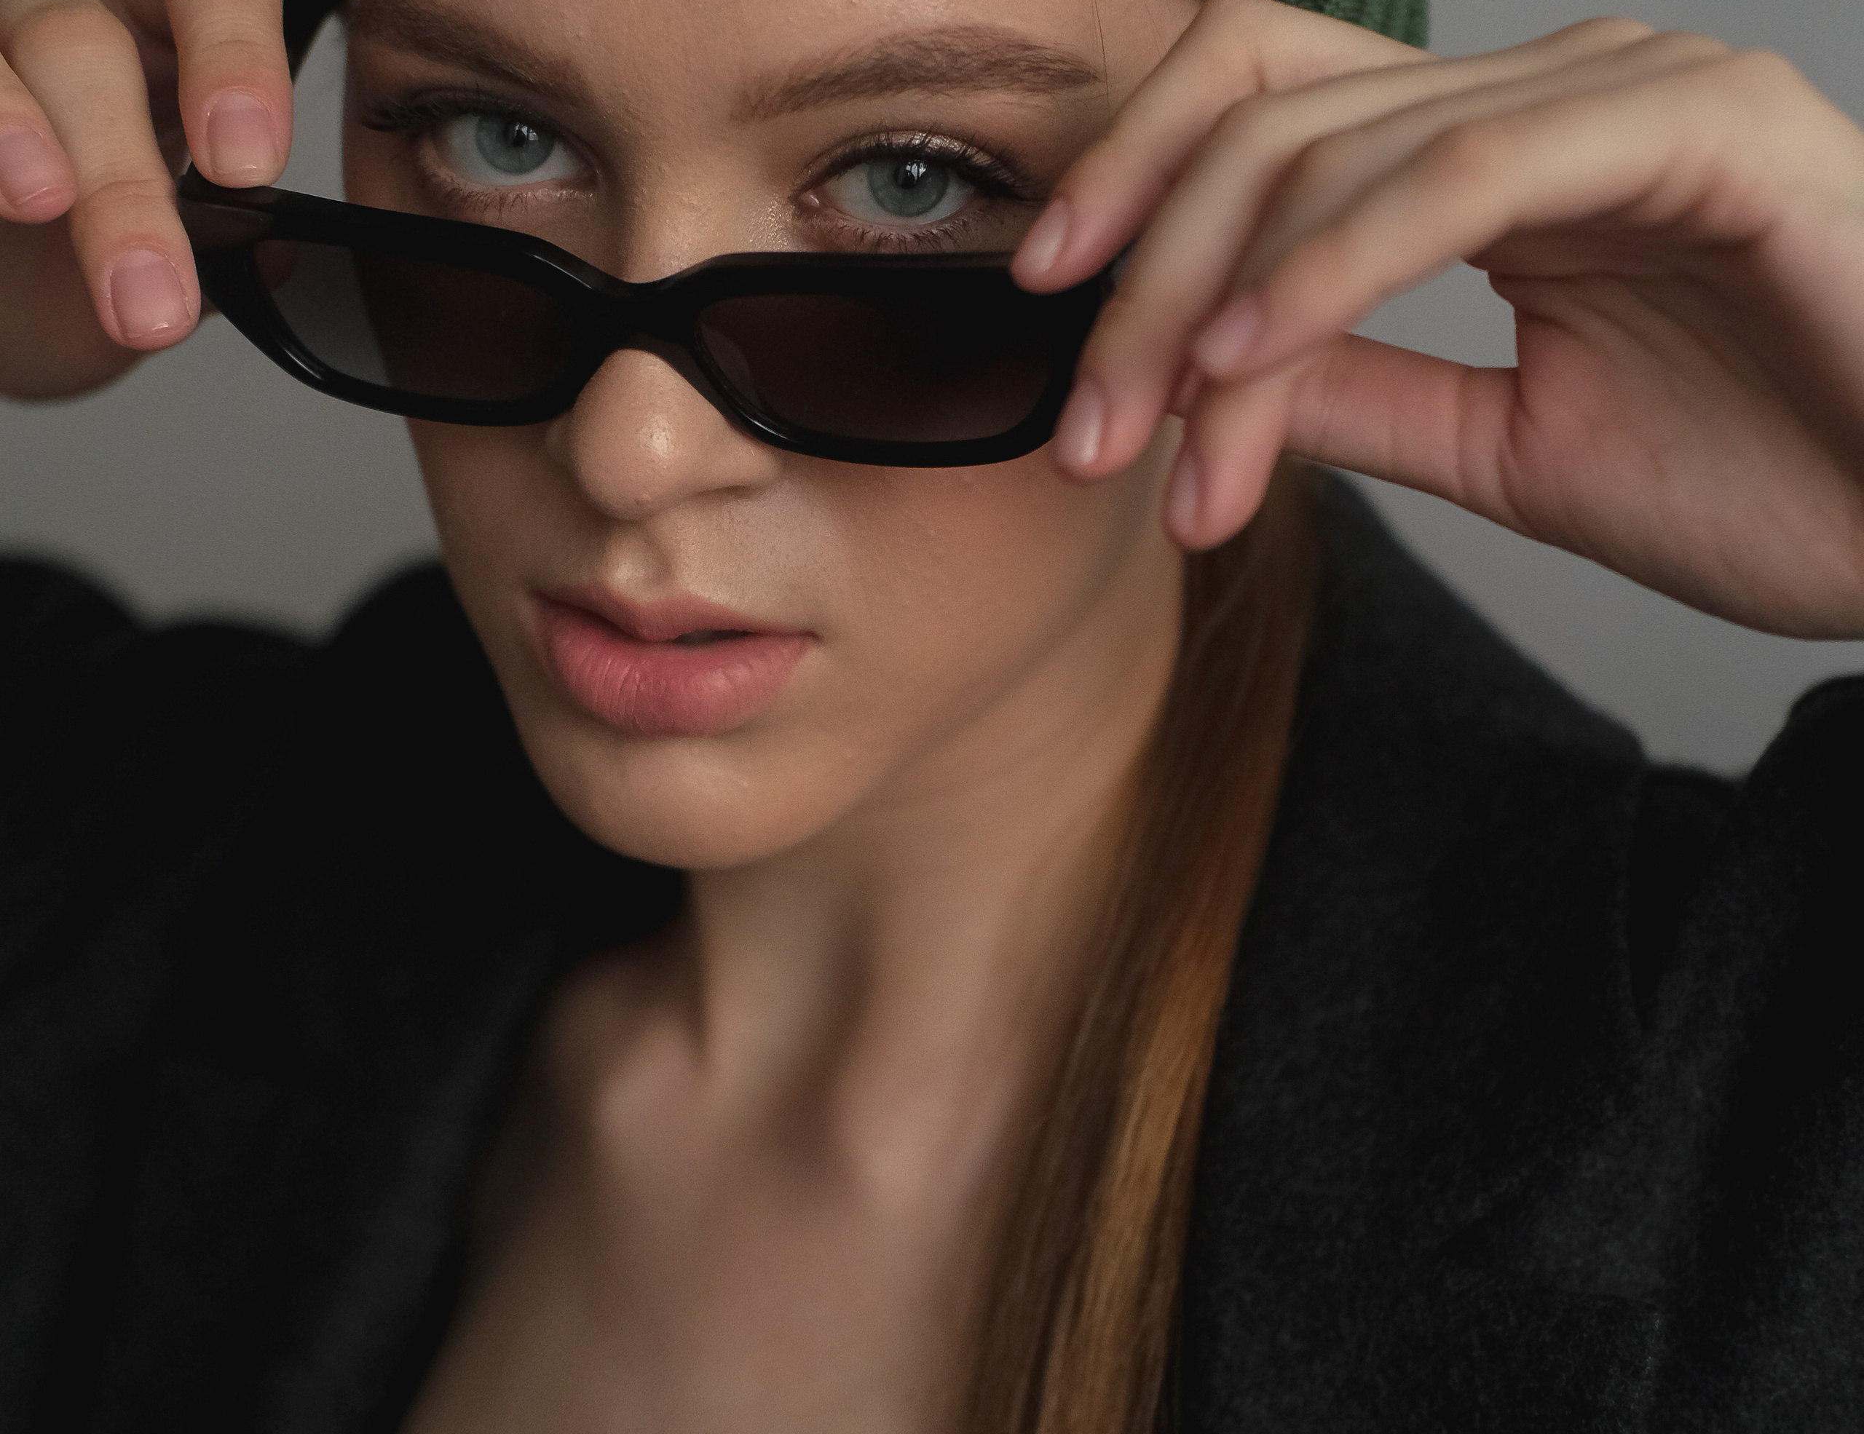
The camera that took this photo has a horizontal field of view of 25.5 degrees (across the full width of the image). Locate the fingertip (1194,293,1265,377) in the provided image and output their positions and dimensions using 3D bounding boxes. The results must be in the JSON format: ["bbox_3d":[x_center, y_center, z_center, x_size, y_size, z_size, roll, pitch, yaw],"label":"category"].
[{"bbox_3d":[0.038,-0.049,0.527,0.008,0.011,0.005,49,7,36],"label":"fingertip"}]

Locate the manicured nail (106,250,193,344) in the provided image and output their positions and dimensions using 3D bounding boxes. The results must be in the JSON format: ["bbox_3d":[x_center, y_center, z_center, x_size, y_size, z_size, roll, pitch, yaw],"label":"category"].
[{"bbox_3d":[-0.110,-0.059,0.580,0.011,0.013,0.003,-12,-5,-12],"label":"manicured nail"}]

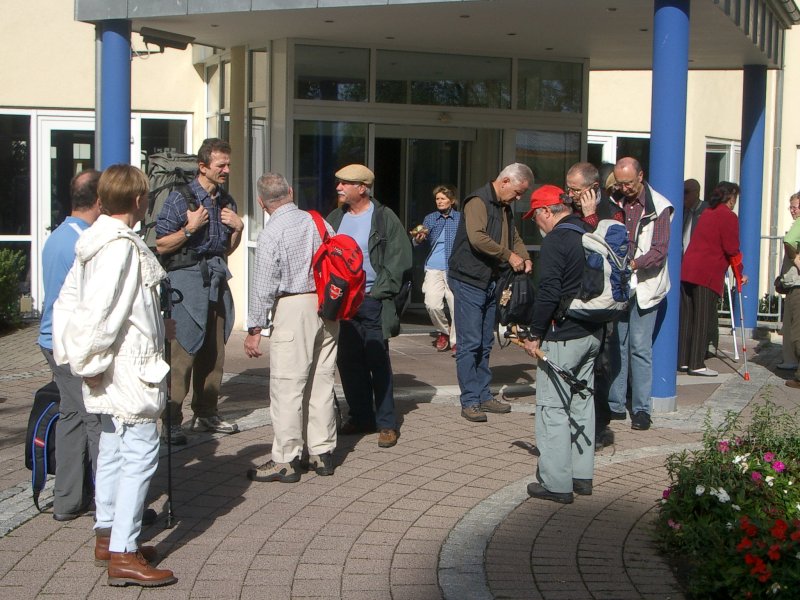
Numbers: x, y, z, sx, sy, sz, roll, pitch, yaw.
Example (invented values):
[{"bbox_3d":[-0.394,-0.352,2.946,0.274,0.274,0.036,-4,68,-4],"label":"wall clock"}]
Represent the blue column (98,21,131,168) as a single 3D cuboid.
[{"bbox_3d":[-2.497,-0.917,9.991,0.265,3.043,0.265,1,5,0],"label":"blue column"}]

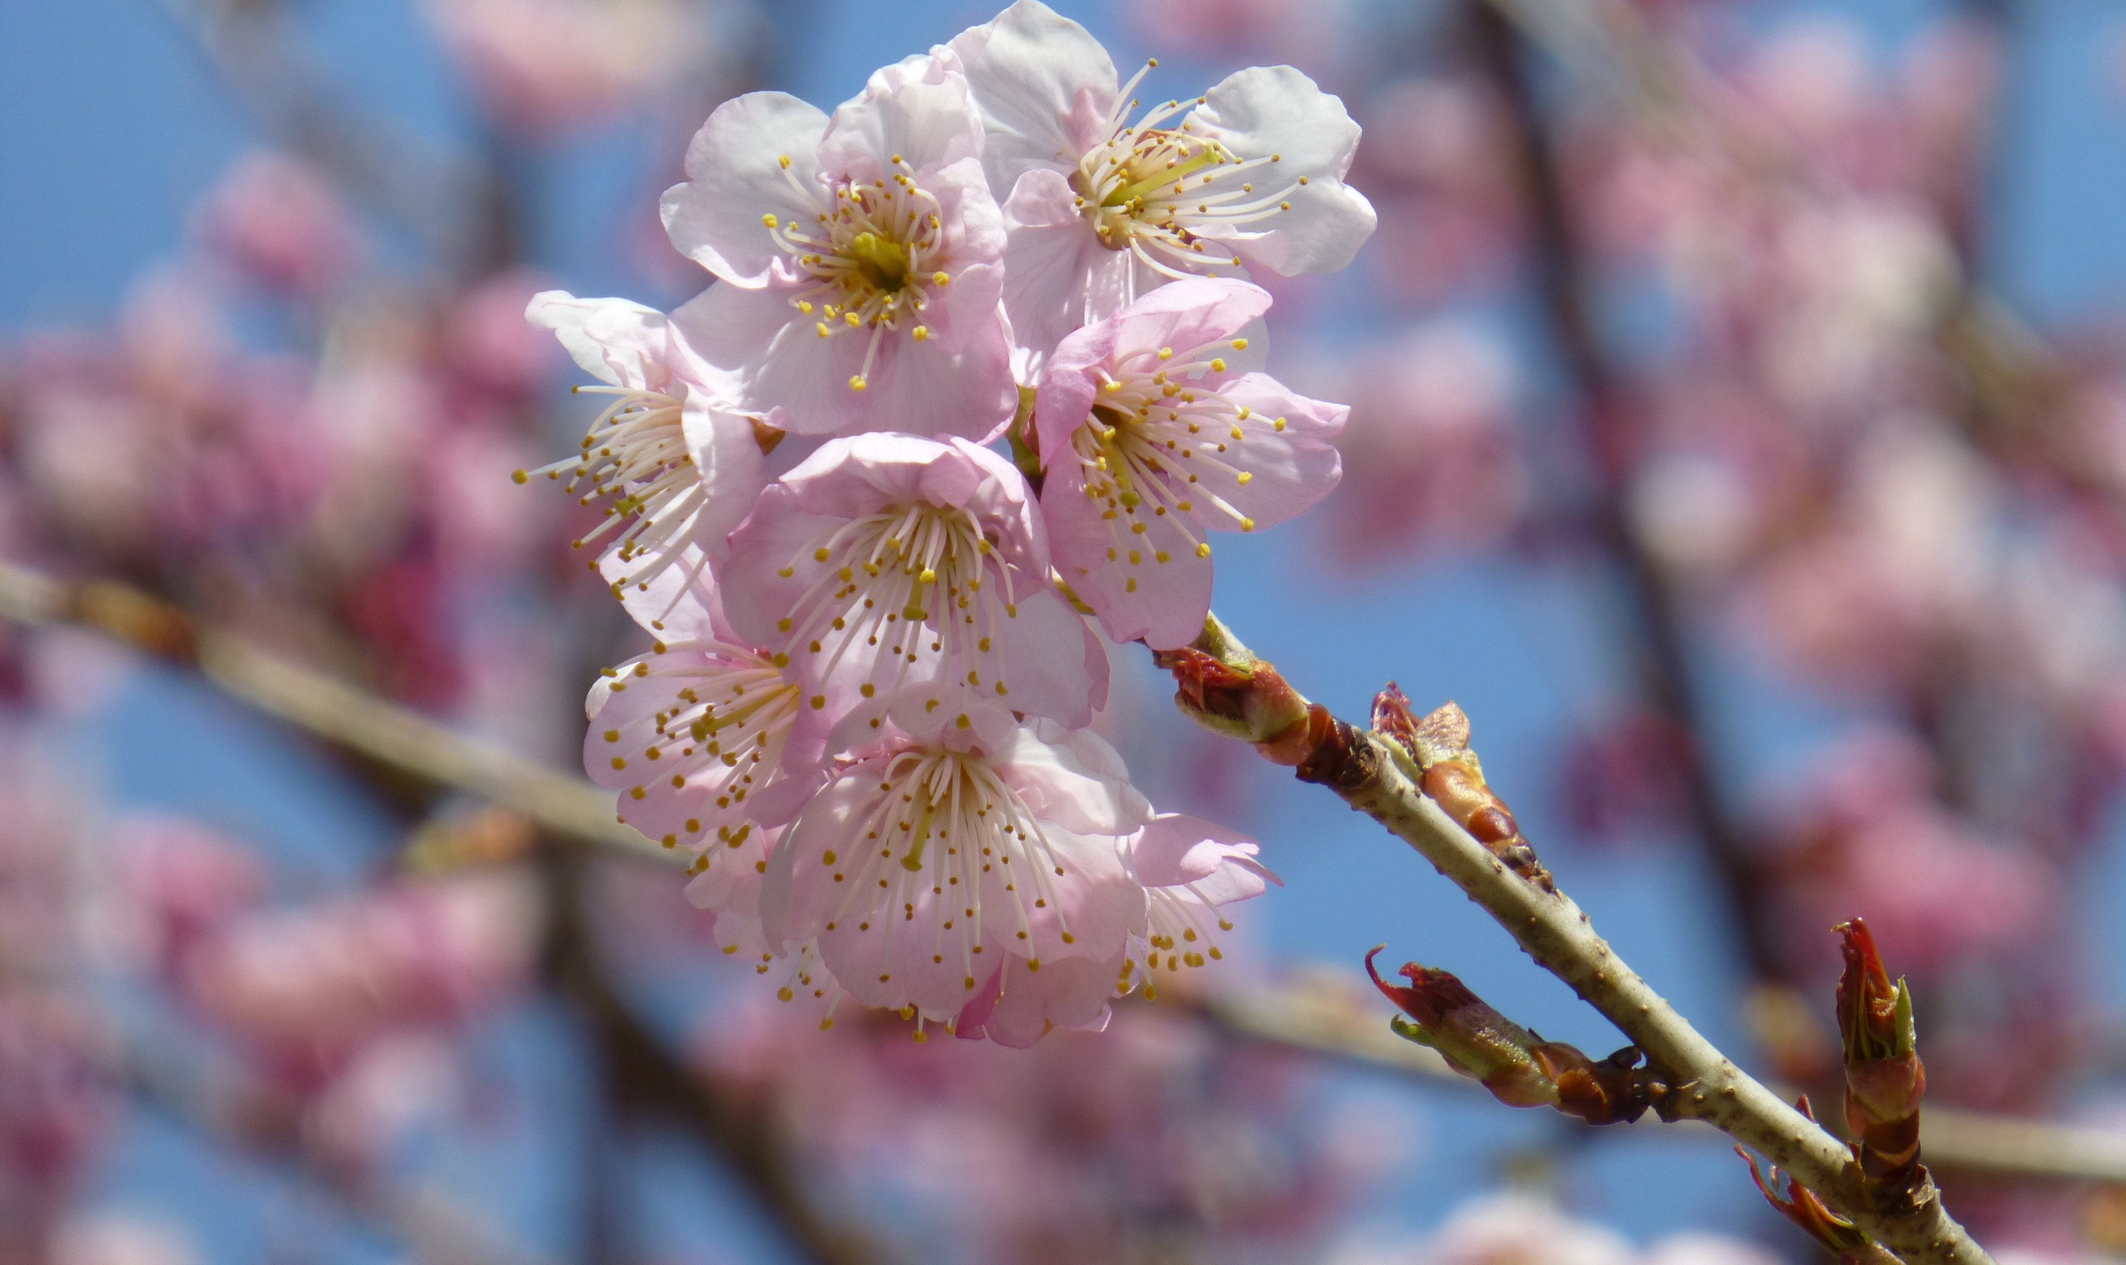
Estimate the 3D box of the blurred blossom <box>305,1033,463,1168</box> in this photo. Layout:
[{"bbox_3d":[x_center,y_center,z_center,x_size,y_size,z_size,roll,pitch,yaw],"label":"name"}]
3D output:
[{"bbox_3d":[-0.103,0.071,3.600,0.023,0.020,0.018,0,0,0],"label":"blurred blossom"}]

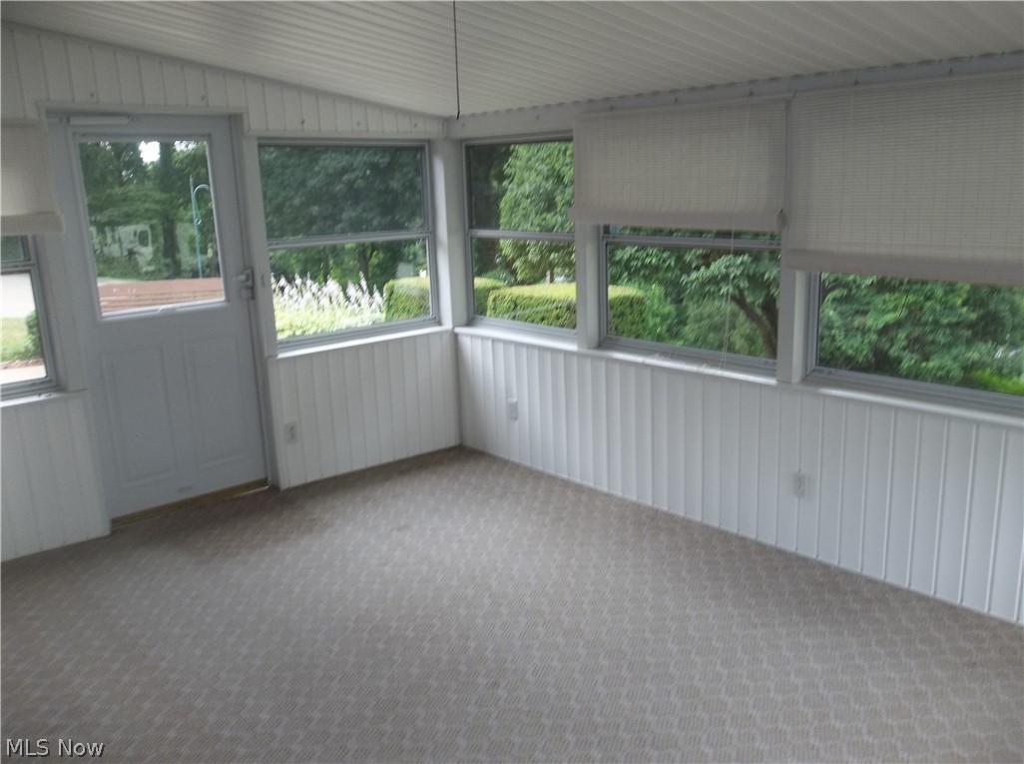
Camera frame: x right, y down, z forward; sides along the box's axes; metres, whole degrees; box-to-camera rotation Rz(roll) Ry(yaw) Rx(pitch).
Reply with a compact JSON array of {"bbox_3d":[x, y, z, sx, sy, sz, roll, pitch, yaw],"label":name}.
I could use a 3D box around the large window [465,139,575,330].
[{"bbox_3d":[0.065,-0.906,4.974,0.090,1.210,1.080,-13,17,-40],"label":"large window"}]

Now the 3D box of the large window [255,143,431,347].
[{"bbox_3d":[-0.983,-0.890,5.007,1.190,1.205,0.090,-12,16,-38],"label":"large window"}]

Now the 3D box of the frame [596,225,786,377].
[{"bbox_3d":[0.886,-0.723,4.069,0.090,1.210,1.150,-13,17,-40],"label":"frame"}]

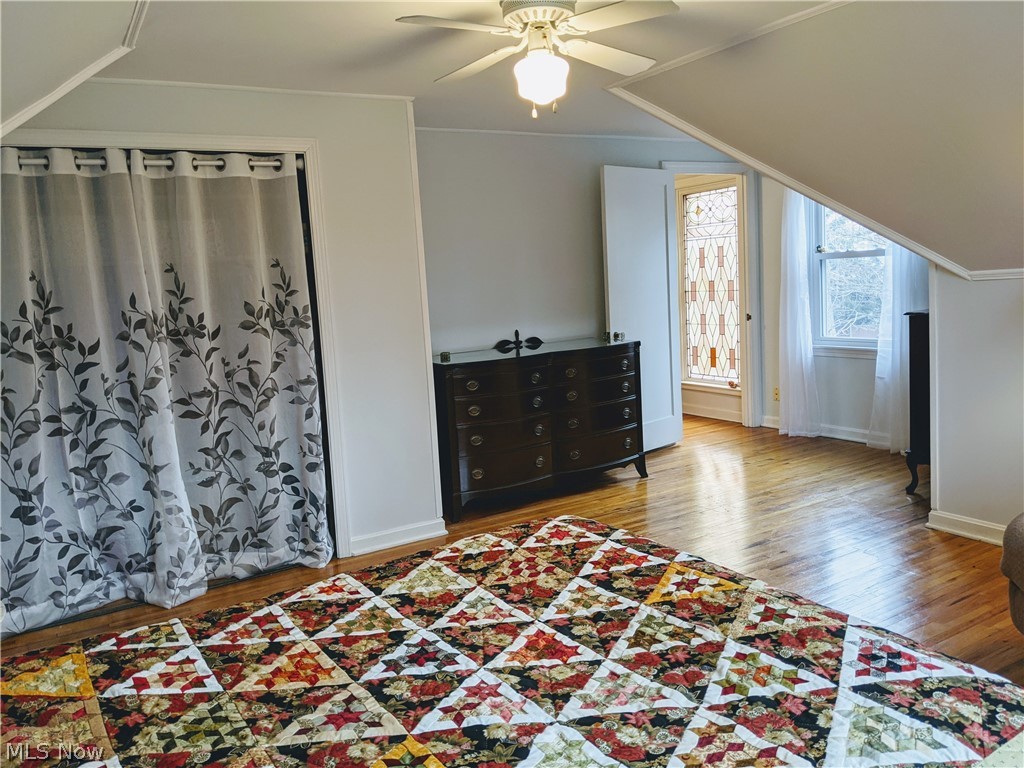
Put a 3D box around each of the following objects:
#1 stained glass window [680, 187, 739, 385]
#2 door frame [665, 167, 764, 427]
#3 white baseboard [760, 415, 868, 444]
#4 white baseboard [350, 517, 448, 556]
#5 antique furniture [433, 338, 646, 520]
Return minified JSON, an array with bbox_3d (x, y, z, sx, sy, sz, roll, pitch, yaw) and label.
[{"bbox_3d":[1.754,-0.835,6.961,0.046,1.655,0.677,-7,8,-29],"label":"stained glass window"},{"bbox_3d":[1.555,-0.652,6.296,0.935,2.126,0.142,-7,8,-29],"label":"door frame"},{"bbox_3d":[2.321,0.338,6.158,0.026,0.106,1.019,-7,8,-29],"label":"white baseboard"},{"bbox_3d":[-0.573,0.773,4.091,0.524,0.106,0.026,-7,8,-29],"label":"white baseboard"},{"bbox_3d":[0.116,0.230,4.983,1.393,0.878,0.587,-8,8,-31],"label":"antique furniture"}]

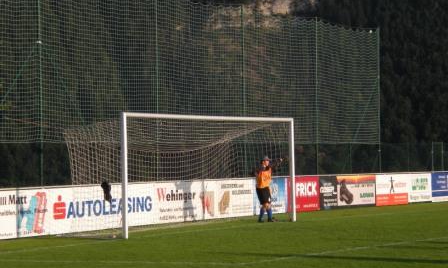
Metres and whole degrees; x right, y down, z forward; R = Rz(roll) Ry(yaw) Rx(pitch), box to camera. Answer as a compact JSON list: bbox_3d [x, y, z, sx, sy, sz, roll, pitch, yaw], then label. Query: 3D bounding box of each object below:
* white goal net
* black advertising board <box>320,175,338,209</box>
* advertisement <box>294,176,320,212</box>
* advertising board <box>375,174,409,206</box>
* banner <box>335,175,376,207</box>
[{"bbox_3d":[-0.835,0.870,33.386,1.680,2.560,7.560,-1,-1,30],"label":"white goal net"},{"bbox_3d":[3.083,1.746,43.681,0.080,0.980,1.220,-1,-1,30],"label":"black advertising board"},{"bbox_3d":[2.305,1.739,42.312,0.080,0.980,1.950,-1,-1,30],"label":"advertisement"},{"bbox_3d":[5.442,1.788,47.809,0.080,1.000,2.710,-1,-1,30],"label":"advertising board"},{"bbox_3d":[4.080,1.740,45.415,0.080,0.930,2.820,-1,-1,30],"label":"banner"}]

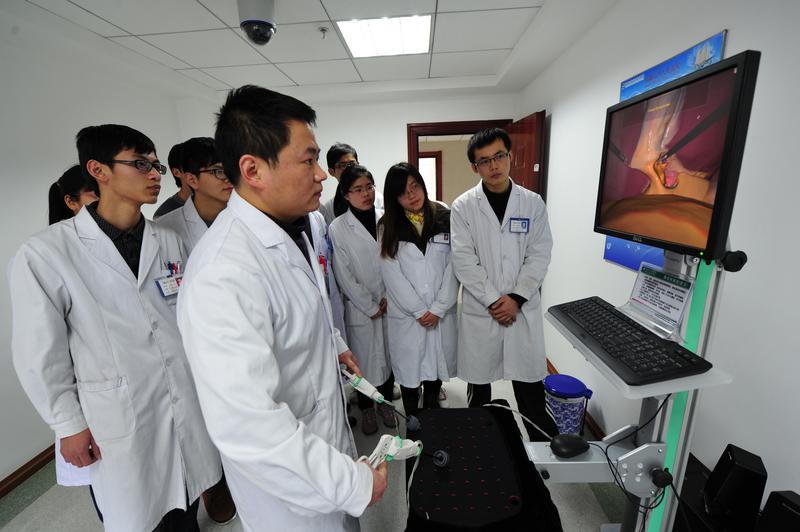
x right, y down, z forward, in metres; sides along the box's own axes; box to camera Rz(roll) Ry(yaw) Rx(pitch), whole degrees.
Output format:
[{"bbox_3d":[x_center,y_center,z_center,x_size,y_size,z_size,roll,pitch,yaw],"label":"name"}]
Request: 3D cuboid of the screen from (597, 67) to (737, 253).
[{"bbox_3d":[0.586,-0.226,0.768,0.030,0.304,0.378,-1,14,3],"label":"screen"}]

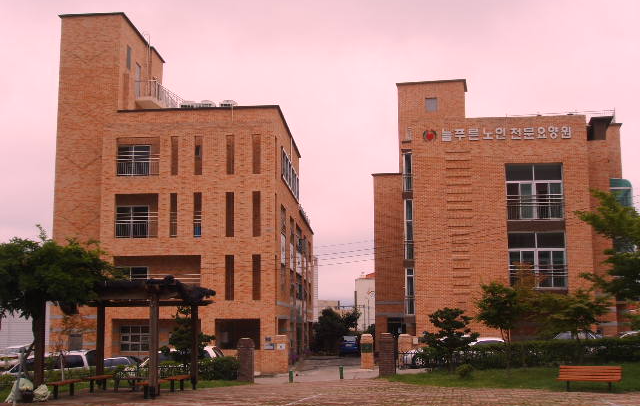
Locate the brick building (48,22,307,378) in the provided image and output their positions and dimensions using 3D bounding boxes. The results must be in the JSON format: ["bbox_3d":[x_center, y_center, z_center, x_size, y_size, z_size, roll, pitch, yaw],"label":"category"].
[{"bbox_3d":[-7.420,0.958,56.863,12.050,19.200,25.500,-1,-9,4],"label":"brick building"}]

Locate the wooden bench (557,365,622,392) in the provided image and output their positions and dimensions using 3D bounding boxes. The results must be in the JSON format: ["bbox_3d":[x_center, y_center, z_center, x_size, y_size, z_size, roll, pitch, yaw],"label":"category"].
[{"bbox_3d":[7.338,4.763,22.613,1.740,0.730,0.600,-4,-9,21],"label":"wooden bench"}]

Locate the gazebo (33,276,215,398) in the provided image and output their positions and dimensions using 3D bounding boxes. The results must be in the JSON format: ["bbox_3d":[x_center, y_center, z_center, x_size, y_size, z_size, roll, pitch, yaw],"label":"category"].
[{"bbox_3d":[-5.533,3.894,24.097,4.000,3.120,3.600,-2,-9,10],"label":"gazebo"}]

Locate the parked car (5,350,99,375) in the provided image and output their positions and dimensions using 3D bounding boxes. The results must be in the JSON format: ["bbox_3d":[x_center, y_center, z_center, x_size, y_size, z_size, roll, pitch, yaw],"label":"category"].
[{"bbox_3d":[-11.528,7.114,34.779,4.600,1.700,1.800,-4,-9,3],"label":"parked car"}]

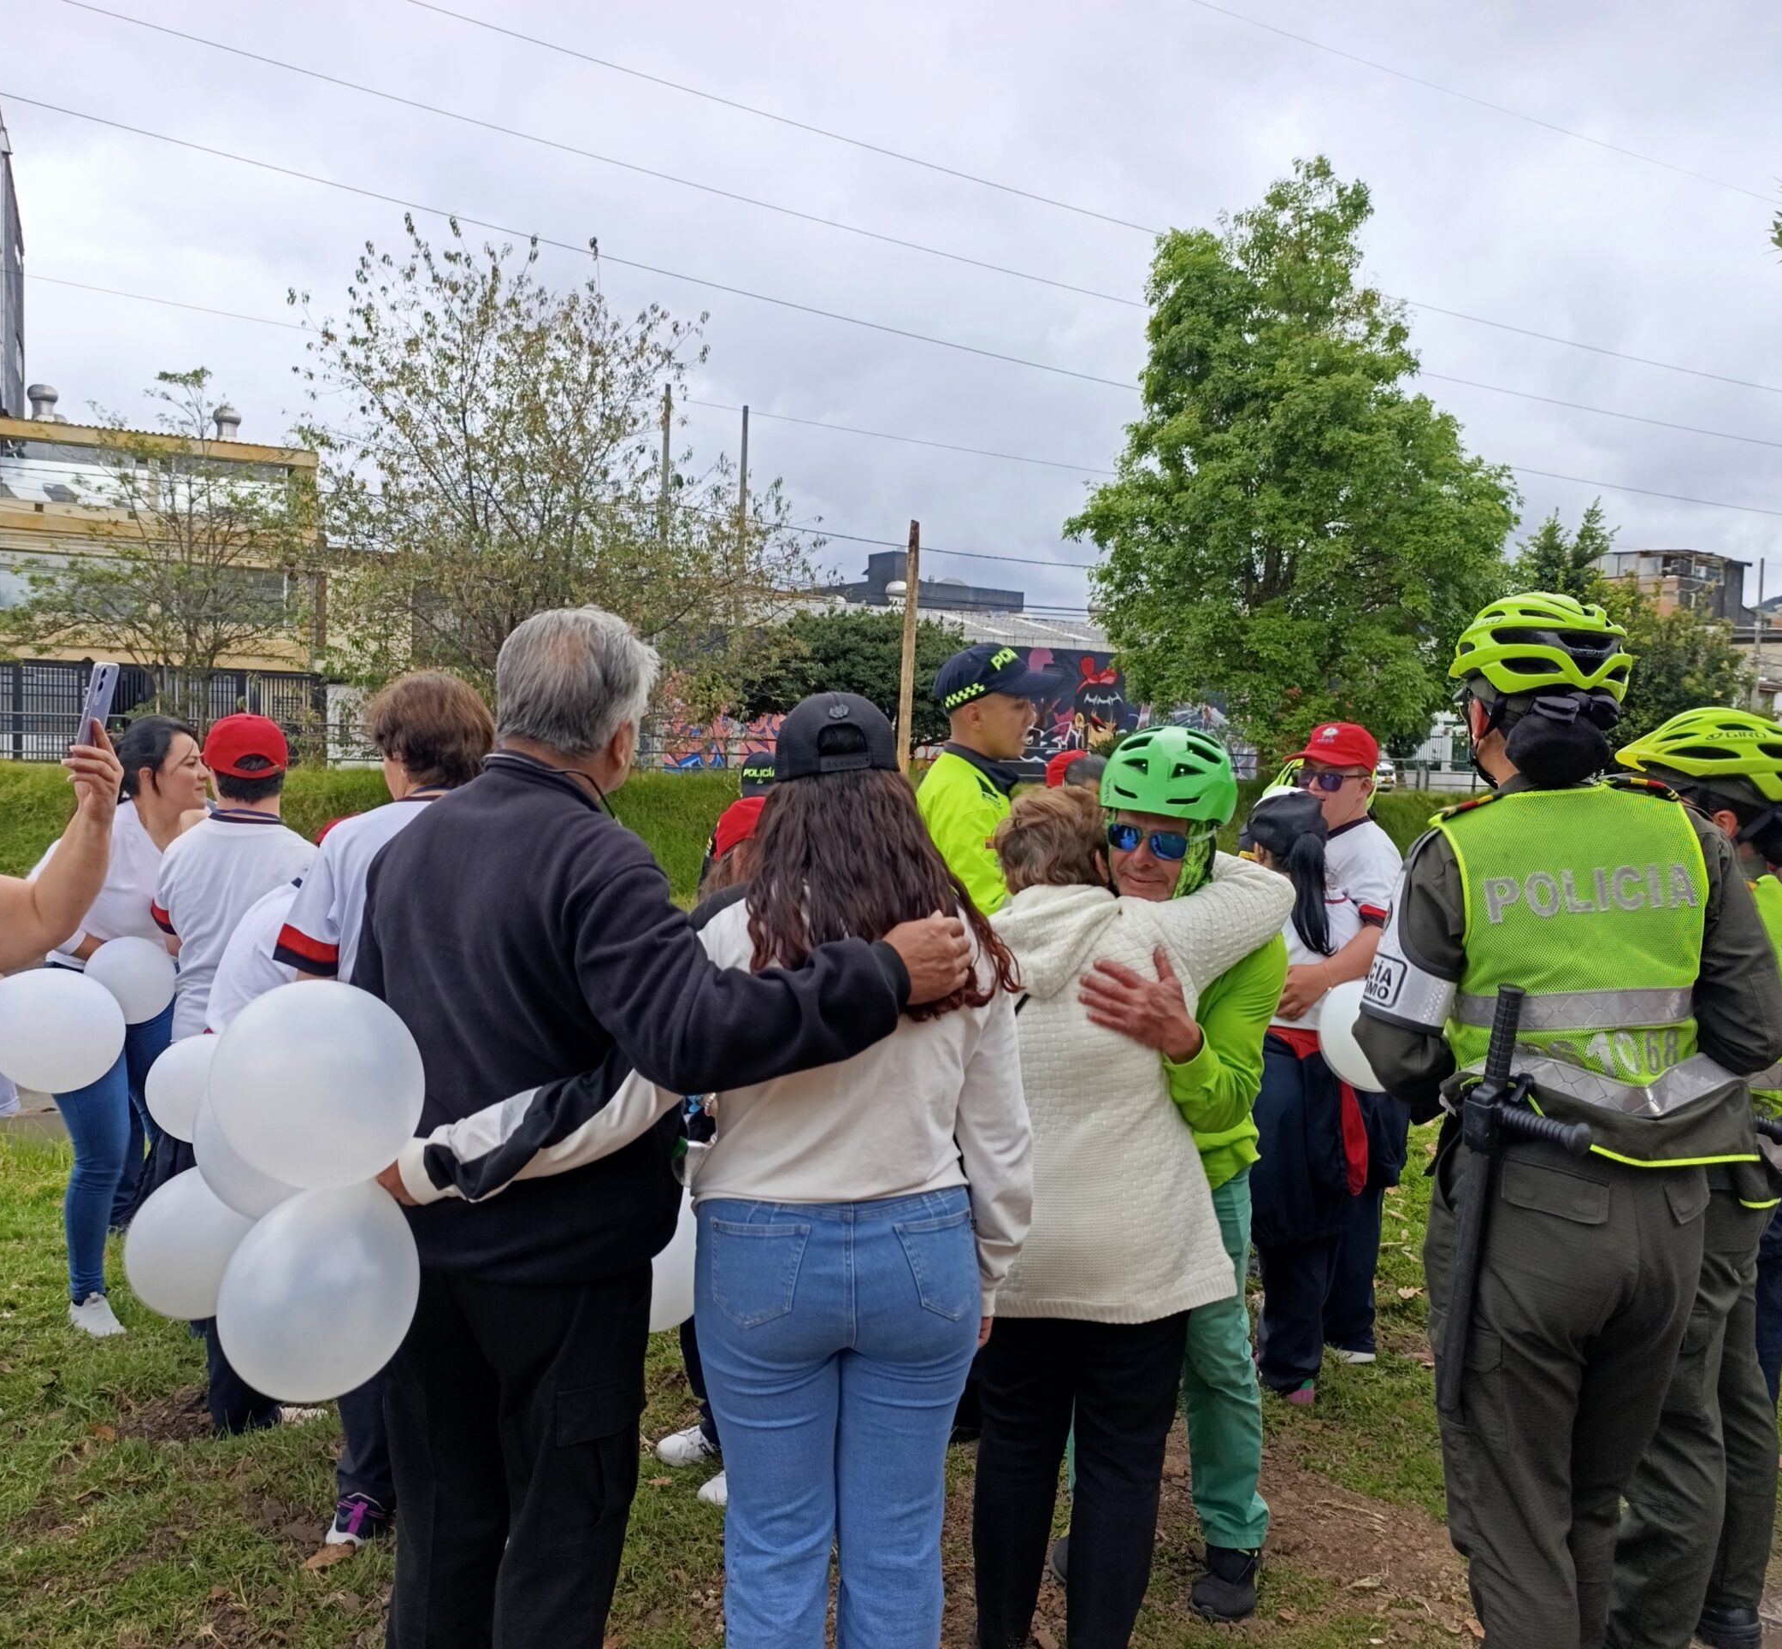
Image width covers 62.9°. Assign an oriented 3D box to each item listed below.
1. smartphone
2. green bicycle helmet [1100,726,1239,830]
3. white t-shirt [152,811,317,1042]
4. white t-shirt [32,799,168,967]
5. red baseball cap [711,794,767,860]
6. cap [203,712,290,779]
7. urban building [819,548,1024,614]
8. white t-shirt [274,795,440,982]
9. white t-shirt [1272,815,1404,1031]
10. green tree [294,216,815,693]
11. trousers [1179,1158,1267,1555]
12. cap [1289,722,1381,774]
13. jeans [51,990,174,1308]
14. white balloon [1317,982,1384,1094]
[{"bbox_3d":[-1.202,-0.165,2.200,0.010,0.162,0.076,13,0,-7],"label":"smartphone"},{"bbox_3d":[0.511,-0.083,2.660,0.230,0.180,0.285,7,3,19],"label":"green bicycle helmet"},{"bbox_3d":[-1.507,0.285,3.400,0.460,0.640,0.270,0,2,-27],"label":"white t-shirt"},{"bbox_3d":[-2.019,0.161,3.760,0.440,0.500,0.300,0,3,-30],"label":"white t-shirt"},{"bbox_3d":[-0.289,0.002,3.100,0.250,0.140,0.180,-24,0,6],"label":"red baseball cap"},{"bbox_3d":[-1.516,-0.183,3.420,0.180,0.150,0.260,0,2,-34],"label":"cap"},{"bbox_3d":[2.186,-8.522,76.000,12.000,12.000,10.000,1,3,-24],"label":"urban building"},{"bbox_3d":[-0.931,0.215,2.880,0.520,0.620,0.320,1,2,-18],"label":"white t-shirt"},{"bbox_3d":[1.174,0.273,3.780,0.480,0.600,0.320,3,3,30],"label":"white t-shirt"},{"bbox_3d":[-6.921,-6.816,30.000,10.600,11.400,9.500,1,2,0],"label":"green tree"},{"bbox_3d":[0.509,0.908,2.700,0.420,0.880,0.320,2,2,19],"label":"trousers"},{"bbox_3d":[1.168,-0.200,3.820,0.185,0.130,0.260,4,3,37],"label":"cap"},{"bbox_3d":[-2.008,0.810,3.780,0.340,0.880,0.380,2,2,21],"label":"jeans"},{"bbox_3d":[1.099,0.490,3.350,0.250,0.260,0.250,2,2,0],"label":"white balloon"}]

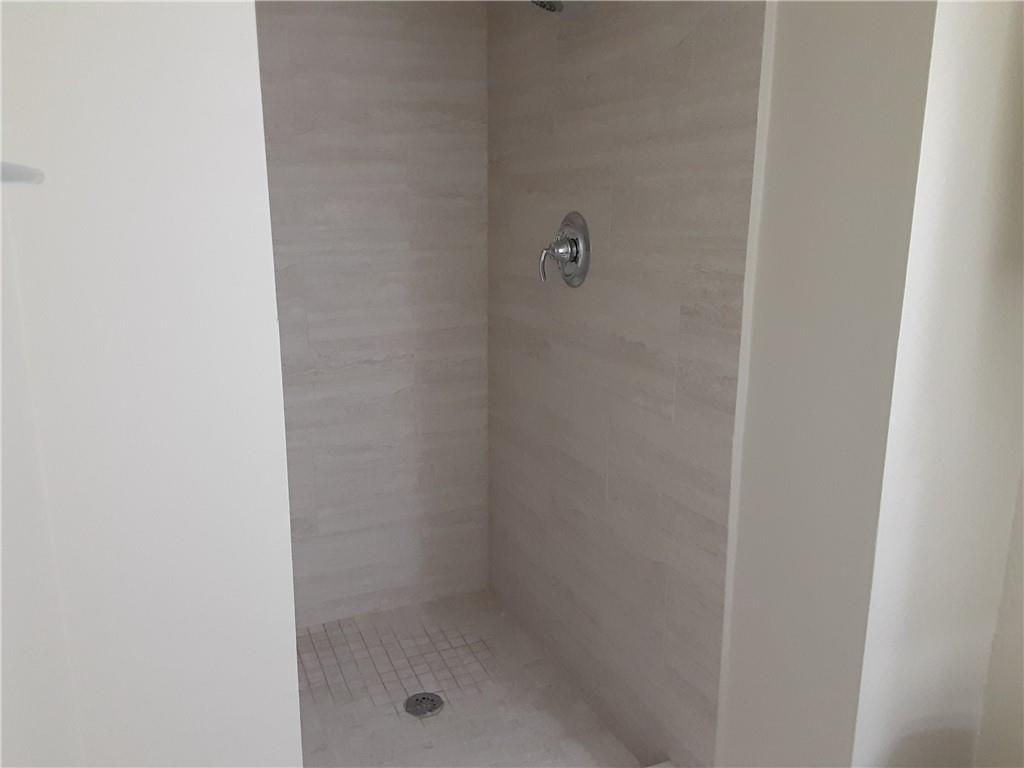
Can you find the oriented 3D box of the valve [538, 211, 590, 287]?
[{"bbox_3d":[0.118,-0.344,2.063,0.101,0.193,0.192,-5,13,-23],"label":"valve"}]

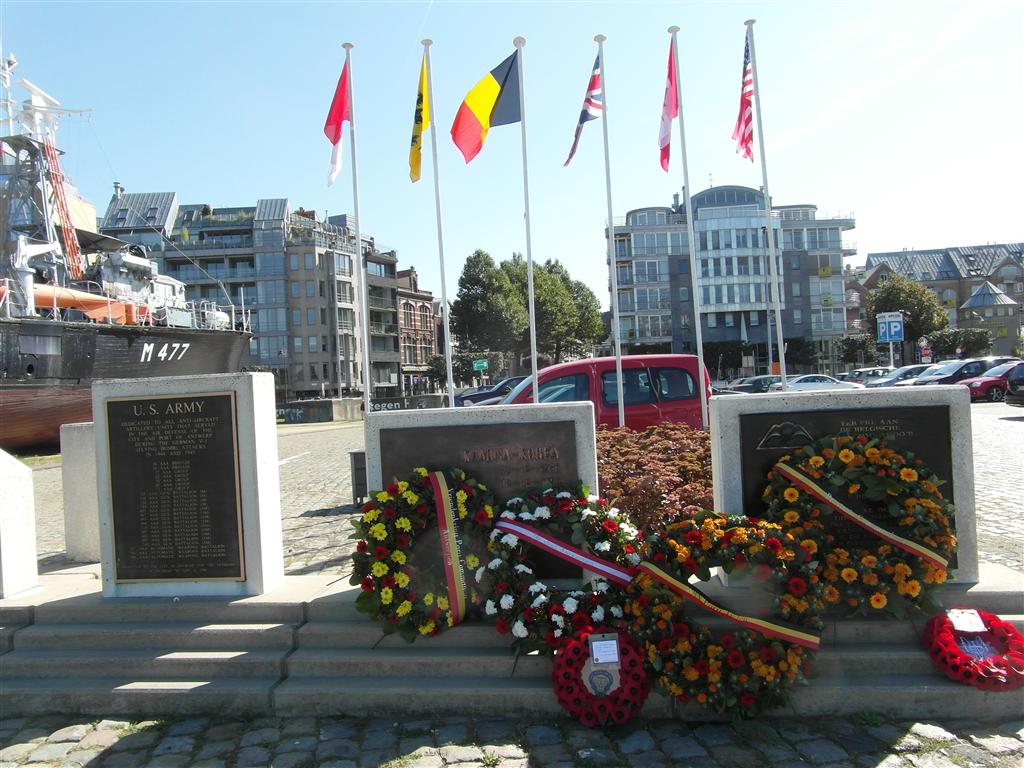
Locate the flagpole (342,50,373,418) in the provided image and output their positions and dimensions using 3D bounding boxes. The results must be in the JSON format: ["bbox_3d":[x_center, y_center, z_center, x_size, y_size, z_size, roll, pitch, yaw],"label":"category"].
[{"bbox_3d":[-1.954,-1.435,9.140,0.150,5.950,0.150,-3,0,0],"label":"flagpole"}]

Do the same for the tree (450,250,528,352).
[{"bbox_3d":[-2.821,-6.405,77.000,8.800,16.200,8.500,-3,0,0],"label":"tree"}]

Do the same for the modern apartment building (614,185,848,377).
[{"bbox_3d":[24.200,-10.700,81.500,25.300,20.800,13.500,-3,0,0],"label":"modern apartment building"}]

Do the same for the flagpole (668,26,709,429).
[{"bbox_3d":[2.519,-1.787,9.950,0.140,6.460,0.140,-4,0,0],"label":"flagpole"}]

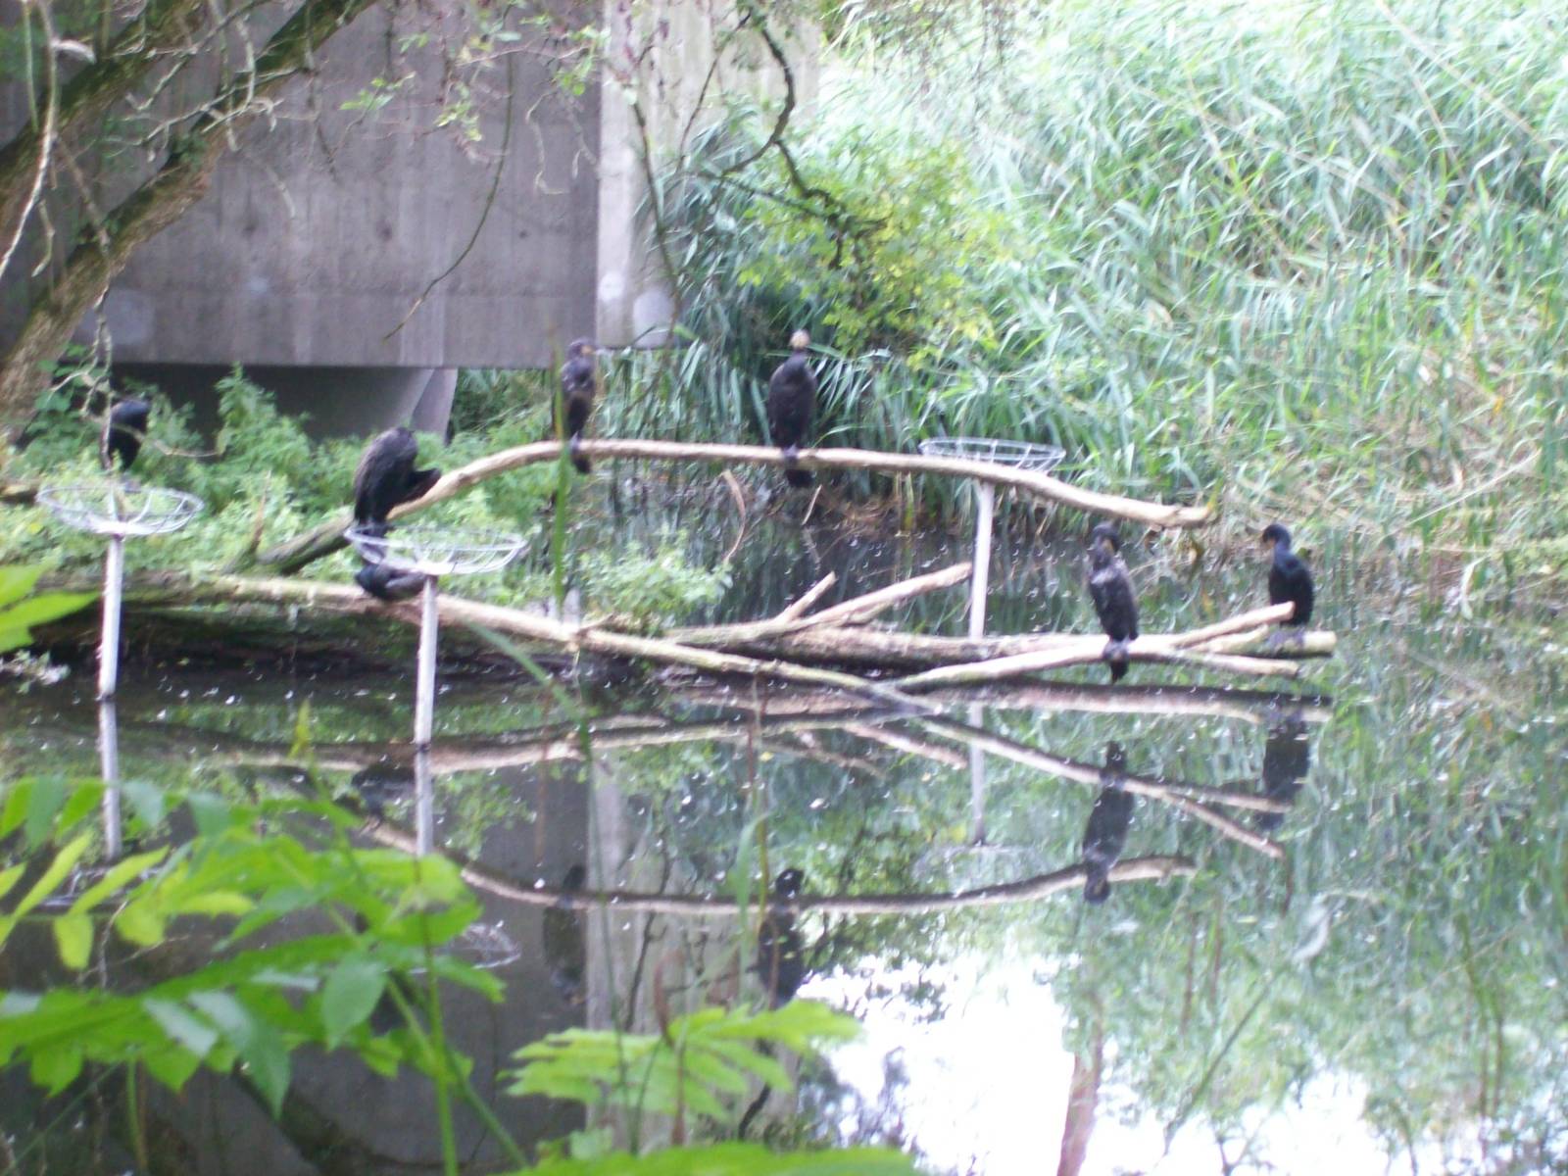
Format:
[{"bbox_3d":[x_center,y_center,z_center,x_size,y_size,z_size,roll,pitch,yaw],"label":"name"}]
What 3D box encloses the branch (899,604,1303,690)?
[{"bbox_3d":[1.266,0.313,20.300,2.006,0.340,0.350,-7,-2,37],"label":"branch"}]

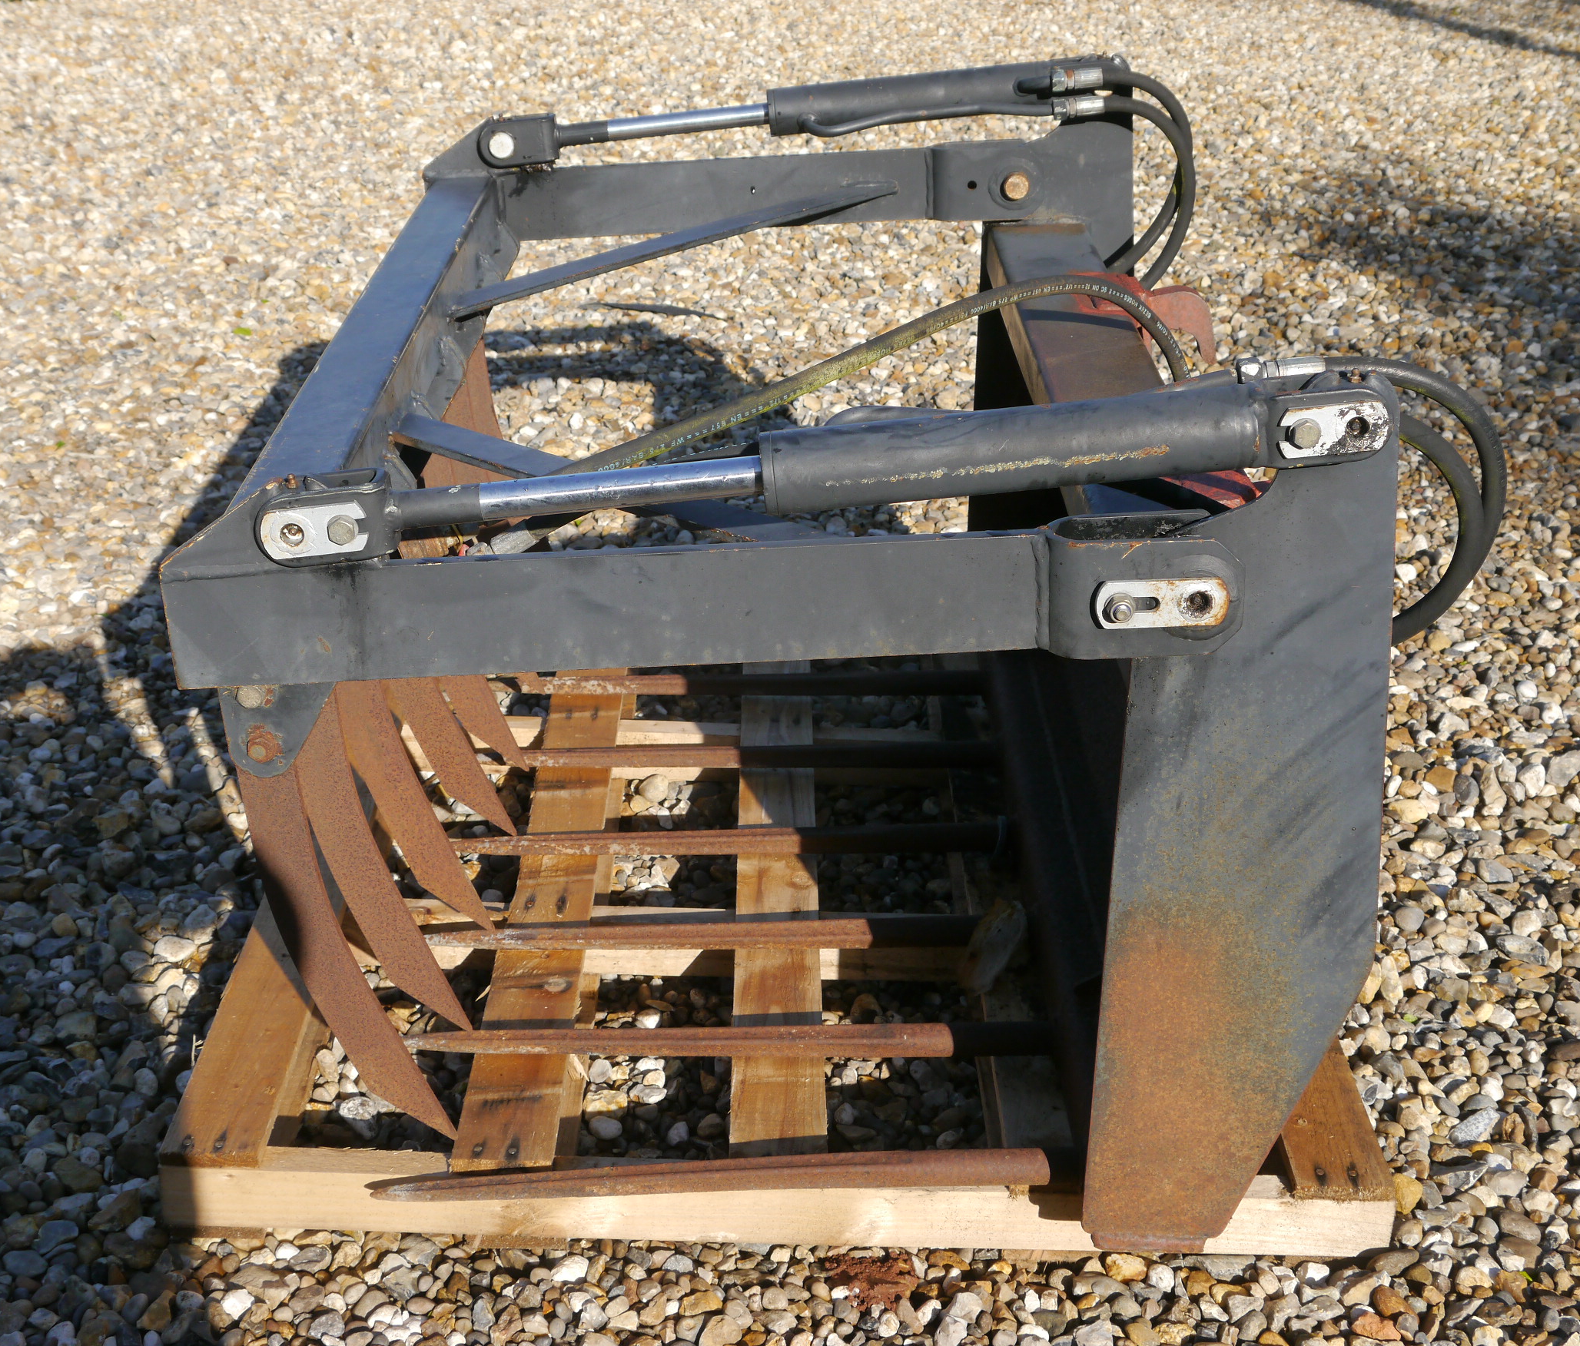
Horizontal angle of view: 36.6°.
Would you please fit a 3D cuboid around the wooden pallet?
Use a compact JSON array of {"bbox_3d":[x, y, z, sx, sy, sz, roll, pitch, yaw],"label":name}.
[{"bbox_3d":[-0.013,0.206,2.556,1.030,0.095,1.230,2,24,-1],"label":"wooden pallet"}]

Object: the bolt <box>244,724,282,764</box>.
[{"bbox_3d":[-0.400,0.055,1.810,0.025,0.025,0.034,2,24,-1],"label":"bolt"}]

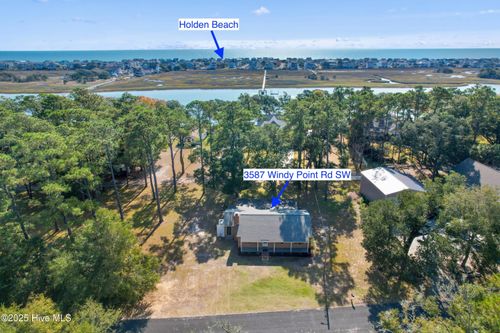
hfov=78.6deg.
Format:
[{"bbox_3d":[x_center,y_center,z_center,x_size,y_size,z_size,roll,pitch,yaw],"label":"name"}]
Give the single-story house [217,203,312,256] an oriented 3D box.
[{"bbox_3d":[3.327,11.685,63.122,17.410,6.000,14.440,0,21,0],"label":"single-story house"}]

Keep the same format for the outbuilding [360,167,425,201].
[{"bbox_3d":[34.427,5.790,74.396,9.665,6.419,12.462,-2,21,-4],"label":"outbuilding"}]

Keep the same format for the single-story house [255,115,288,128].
[{"bbox_3d":[9.737,-20.882,145.205,16.000,7.200,13.000,-1,21,-3],"label":"single-story house"}]

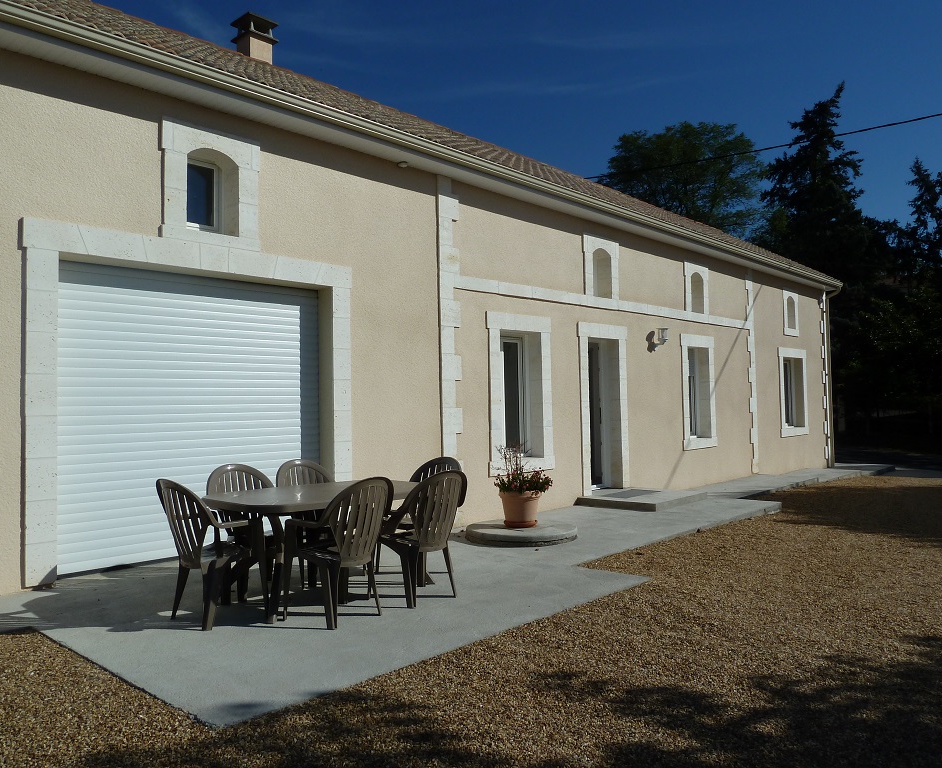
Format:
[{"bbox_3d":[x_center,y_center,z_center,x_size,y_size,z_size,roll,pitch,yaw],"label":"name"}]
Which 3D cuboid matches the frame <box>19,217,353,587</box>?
[{"bbox_3d":[-2.382,0.158,6.710,3.024,2.797,0.270,1,-3,-45],"label":"frame"}]

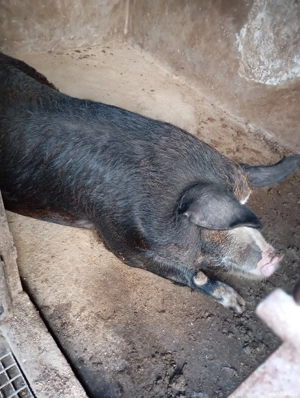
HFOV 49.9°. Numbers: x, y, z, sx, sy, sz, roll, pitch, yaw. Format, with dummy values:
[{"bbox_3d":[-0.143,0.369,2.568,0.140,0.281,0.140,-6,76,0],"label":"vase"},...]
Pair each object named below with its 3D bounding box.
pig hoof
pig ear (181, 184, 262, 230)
[{"bbox_3d":[0.296,0.363,1.170,0.063,0.052,0.100,-32,55,-32],"label":"pig hoof"},{"bbox_3d":[0.244,0.031,1.100,0.250,0.080,0.140,13,49,7],"label":"pig ear"}]

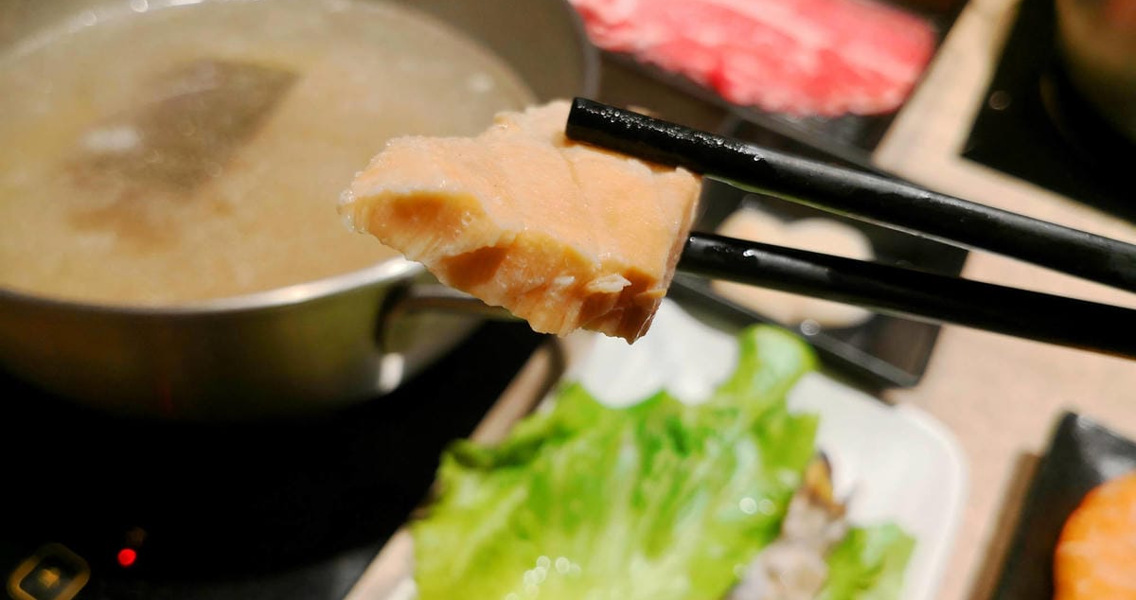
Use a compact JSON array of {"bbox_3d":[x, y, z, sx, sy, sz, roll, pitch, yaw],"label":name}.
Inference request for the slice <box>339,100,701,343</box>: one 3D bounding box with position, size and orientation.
[{"bbox_3d":[-0.007,-0.014,0.150,0.053,0.015,0.033,16,44,14],"label":"slice"}]

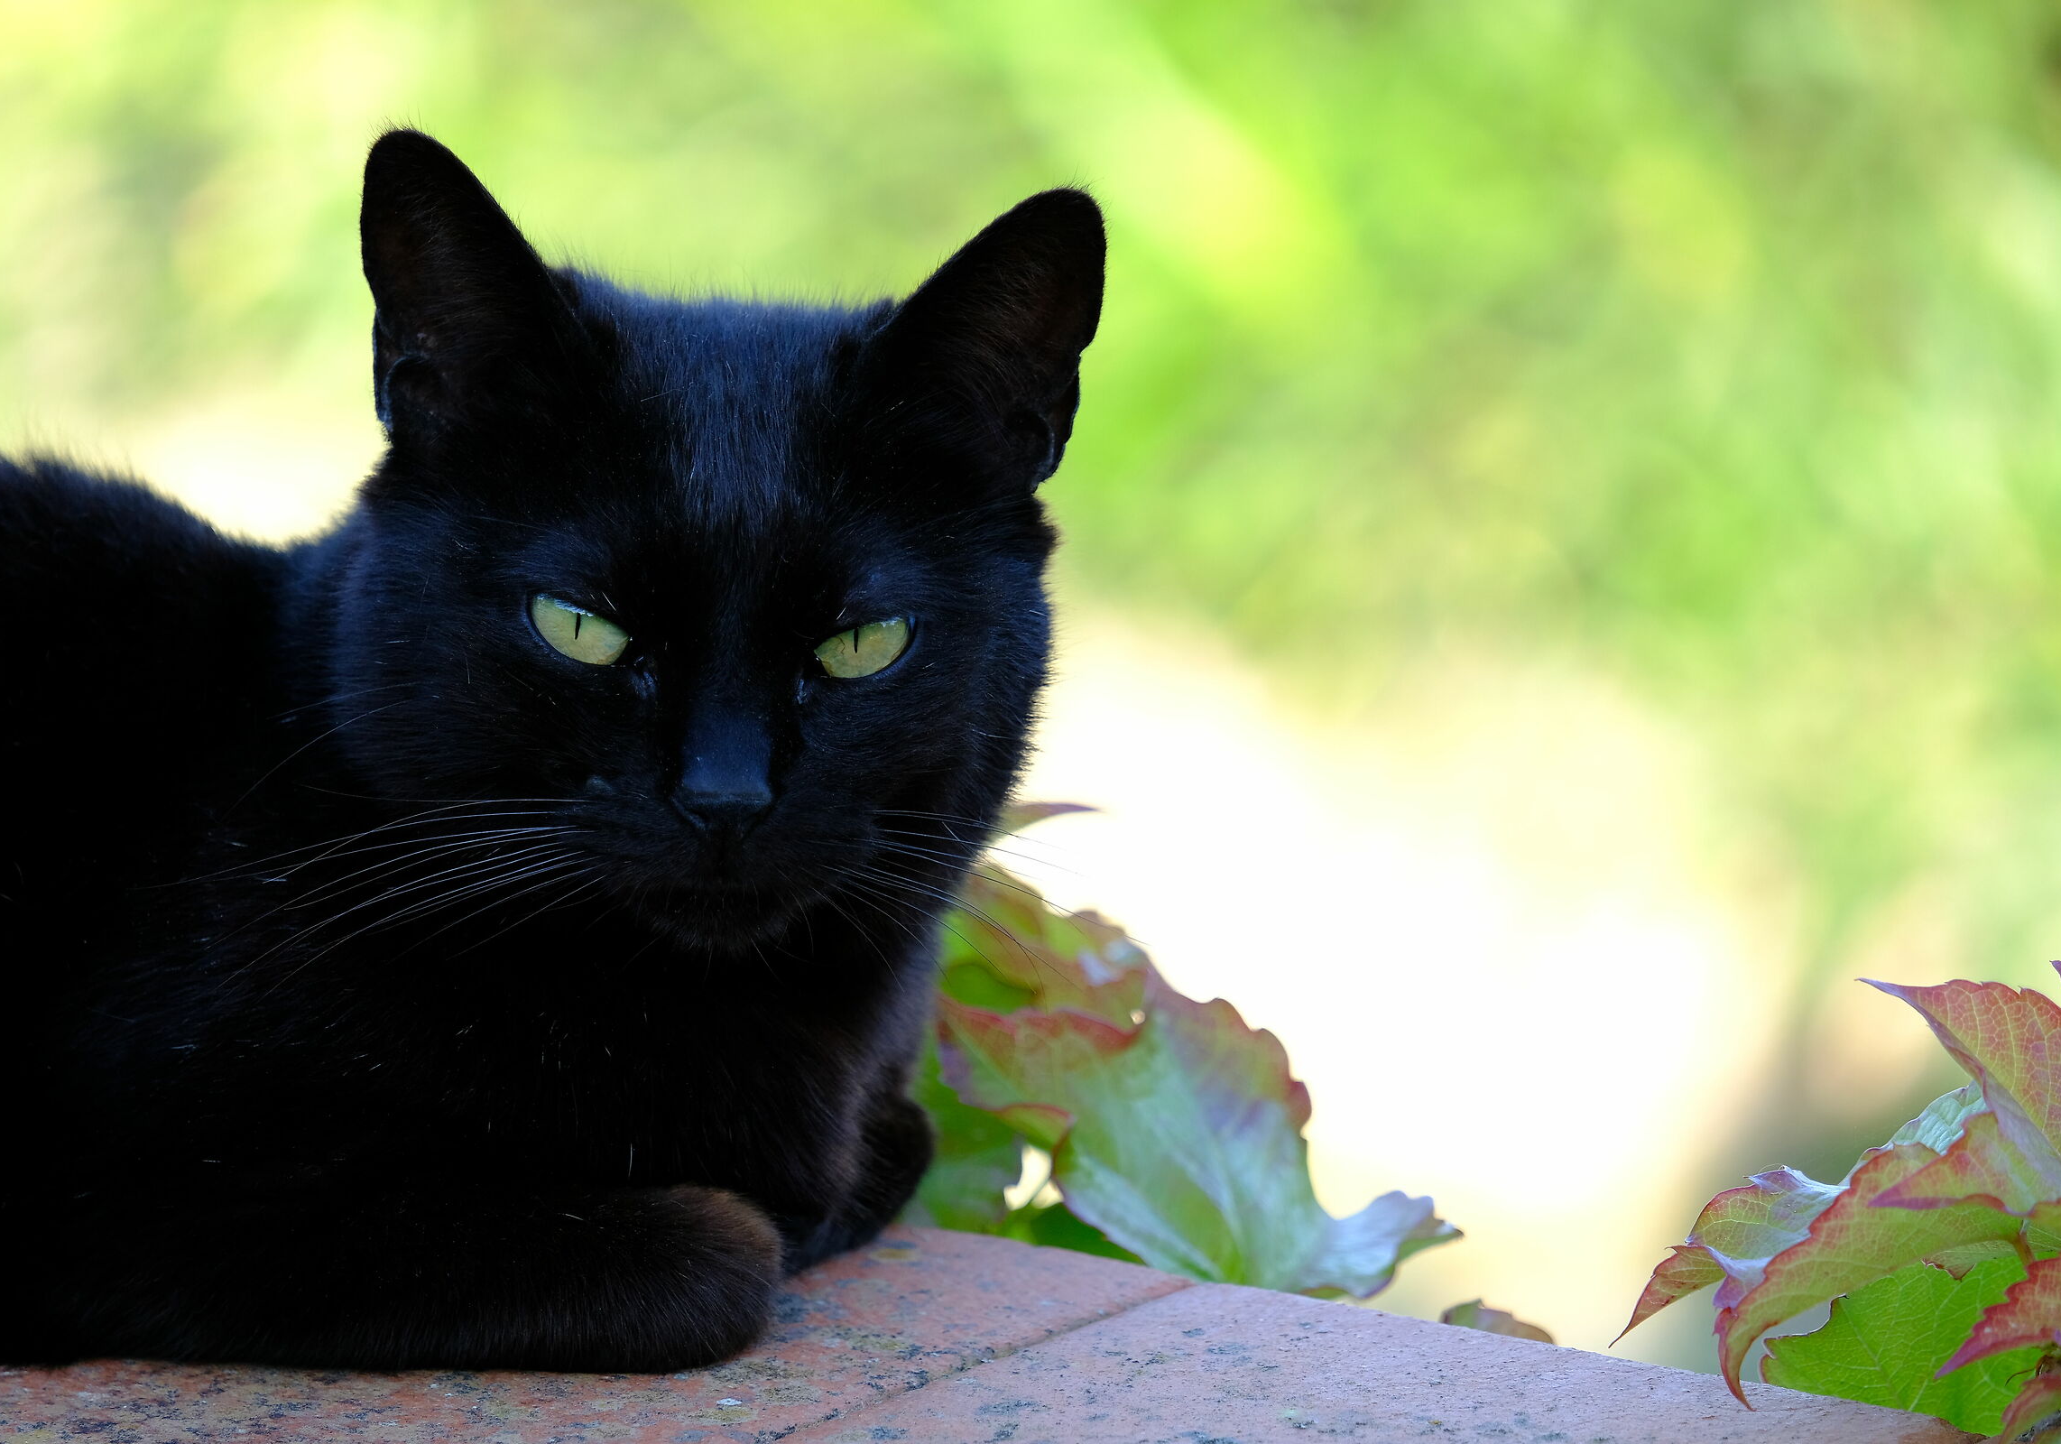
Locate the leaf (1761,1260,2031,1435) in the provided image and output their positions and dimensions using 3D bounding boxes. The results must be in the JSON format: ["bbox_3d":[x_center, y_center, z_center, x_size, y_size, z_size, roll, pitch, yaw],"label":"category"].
[{"bbox_3d":[0.125,0.091,2.605,0.041,0.028,0.022,2,14,8],"label":"leaf"}]

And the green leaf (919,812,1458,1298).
[{"bbox_3d":[0.024,0.050,2.670,0.075,0.062,0.042,-3,14,-11],"label":"green leaf"}]

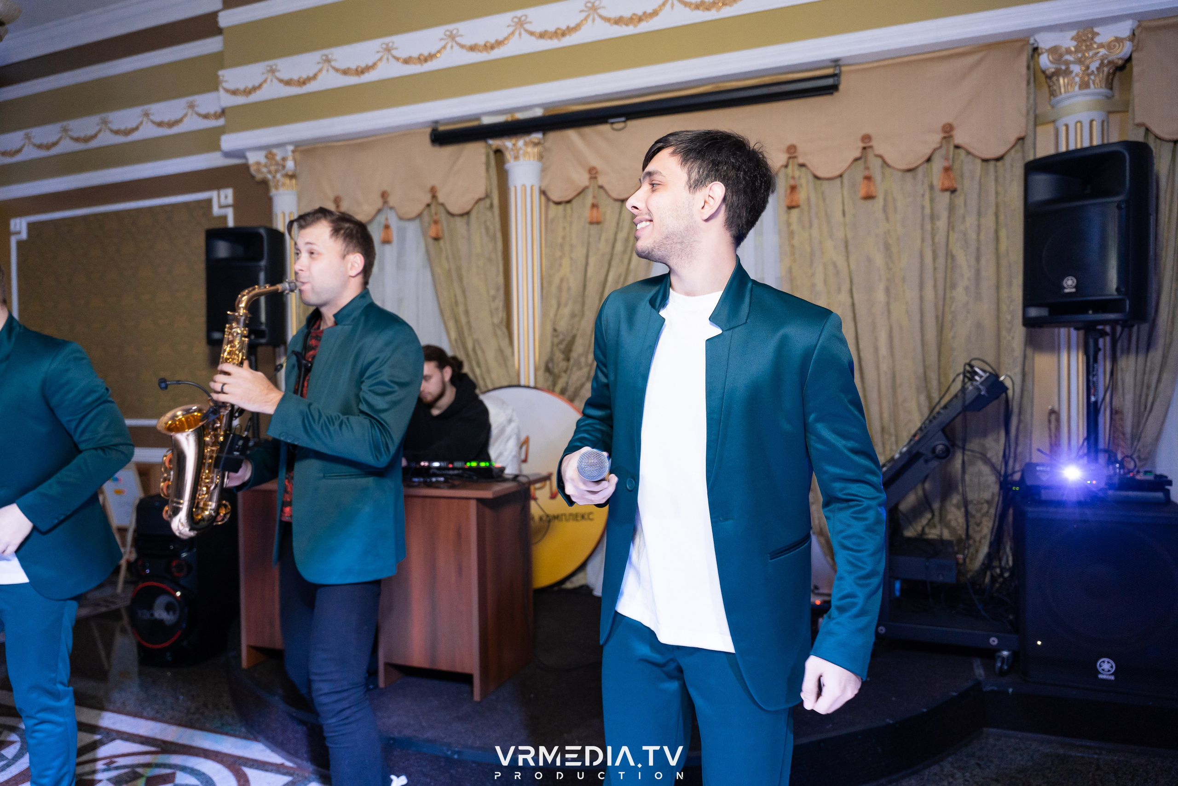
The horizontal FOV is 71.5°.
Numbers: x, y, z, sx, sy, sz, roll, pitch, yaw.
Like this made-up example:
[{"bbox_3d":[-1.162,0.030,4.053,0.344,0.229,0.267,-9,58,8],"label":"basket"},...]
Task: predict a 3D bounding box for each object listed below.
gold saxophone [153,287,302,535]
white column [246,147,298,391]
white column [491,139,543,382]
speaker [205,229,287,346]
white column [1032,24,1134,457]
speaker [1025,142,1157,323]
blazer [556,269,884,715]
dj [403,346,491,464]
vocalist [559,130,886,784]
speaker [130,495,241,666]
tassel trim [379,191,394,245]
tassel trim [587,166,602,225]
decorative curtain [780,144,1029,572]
[{"bbox_3d":[-0.850,0.040,1.930,0.300,0.640,0.190,15,-7,-39],"label":"gold saxophone"},{"bbox_3d":[-1.909,-0.206,5.303,0.340,2.749,0.340,0,1,22],"label":"white column"},{"bbox_3d":[-0.382,-0.247,4.661,0.380,2.650,0.340,-1,1,22],"label":"white column"},{"bbox_3d":[-1.949,-0.598,4.753,0.370,0.650,0.340,-1,1,7],"label":"speaker"},{"bbox_3d":[2.192,-0.276,3.616,0.380,2.650,0.340,-1,1,22],"label":"white column"},{"bbox_3d":[1.975,-0.594,3.215,0.350,0.650,0.380,-2,2,-44],"label":"speaker"},{"bbox_3d":[0.186,0.143,1.415,0.550,0.780,0.400,0,1,34],"label":"blazer"},{"bbox_3d":[-0.645,0.440,3.650,0.520,1.300,0.660,0,1,30],"label":"dj"},{"bbox_3d":[0.229,0.427,1.409,0.560,1.768,0.410,0,1,30],"label":"vocalist"},{"bbox_3d":[-2.000,0.896,4.120,0.380,0.800,0.370,-1,1,21],"label":"speaker"},{"bbox_3d":[-1.222,-1.061,4.940,0.072,0.320,0.060,0,1,22],"label":"tassel trim"},{"bbox_3d":[0.034,-1.070,4.438,0.072,0.310,0.060,0,1,22],"label":"tassel trim"},{"bbox_3d":[1.496,-0.164,3.953,1.120,2.380,0.170,-1,1,22],"label":"decorative curtain"}]

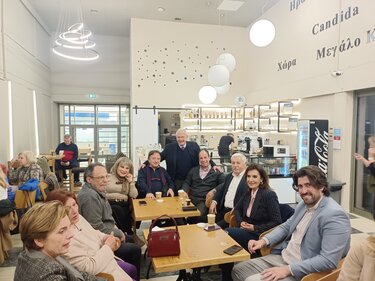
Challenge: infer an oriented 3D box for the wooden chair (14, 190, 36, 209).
[{"bbox_3d":[-2.217,1.092,3.912,0.440,0.820,0.500,0,3,-7],"label":"wooden chair"}]

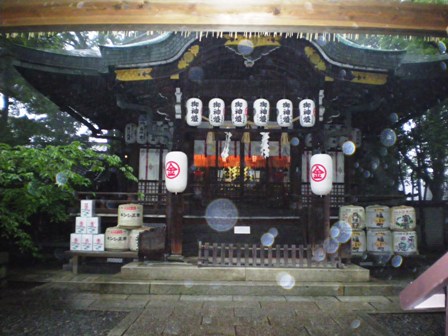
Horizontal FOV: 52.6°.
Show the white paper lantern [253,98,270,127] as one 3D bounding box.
[{"bbox_3d":[0.925,-1.333,11.000,0.380,0.680,0.380,1,-6,-7],"label":"white paper lantern"}]

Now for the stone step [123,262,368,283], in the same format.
[{"bbox_3d":[0.462,2.269,9.984,5.120,0.255,1.400,0,-5,1],"label":"stone step"}]

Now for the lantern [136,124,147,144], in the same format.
[{"bbox_3d":[-2.281,-0.926,12.600,0.280,0.550,0.280,1,-5,-8],"label":"lantern"}]

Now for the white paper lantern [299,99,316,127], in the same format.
[{"bbox_3d":[2.030,-1.326,11.000,0.380,0.680,0.380,-1,-6,12],"label":"white paper lantern"}]

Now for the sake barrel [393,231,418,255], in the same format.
[{"bbox_3d":[4.278,1.760,10.700,0.585,0.550,0.585,-1,-5,15],"label":"sake barrel"}]

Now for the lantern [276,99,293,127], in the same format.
[{"bbox_3d":[1.486,-1.328,11.000,0.380,0.680,0.380,1,-5,-2],"label":"lantern"}]

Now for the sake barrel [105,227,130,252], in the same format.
[{"bbox_3d":[-2.527,1.697,10.750,0.585,0.550,0.585,2,-5,-11],"label":"sake barrel"}]

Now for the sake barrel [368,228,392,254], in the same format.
[{"bbox_3d":[3.678,1.743,10.700,0.585,0.550,0.585,-1,-5,14],"label":"sake barrel"}]

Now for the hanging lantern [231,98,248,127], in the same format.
[{"bbox_3d":[0.384,-1.336,11.000,0.380,0.680,0.380,0,-6,8],"label":"hanging lantern"}]

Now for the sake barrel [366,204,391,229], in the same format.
[{"bbox_3d":[3.647,1.169,10.700,0.585,0.550,0.585,0,-5,10],"label":"sake barrel"}]

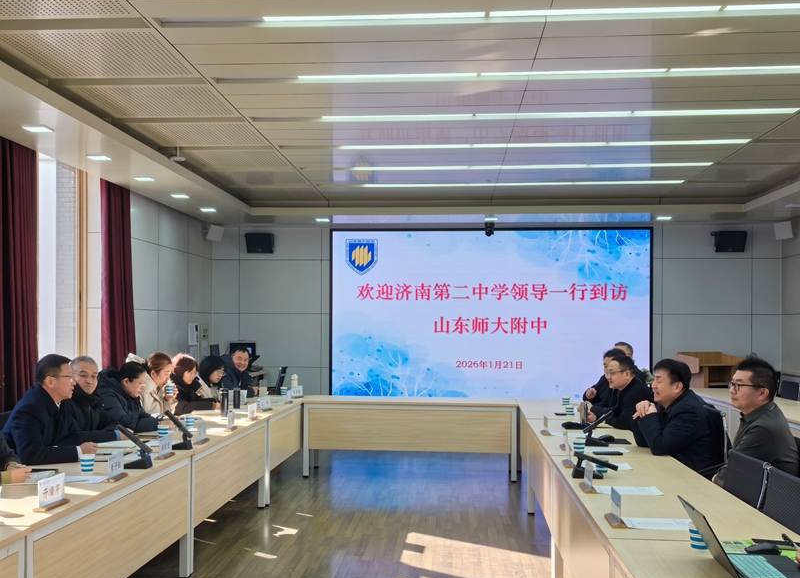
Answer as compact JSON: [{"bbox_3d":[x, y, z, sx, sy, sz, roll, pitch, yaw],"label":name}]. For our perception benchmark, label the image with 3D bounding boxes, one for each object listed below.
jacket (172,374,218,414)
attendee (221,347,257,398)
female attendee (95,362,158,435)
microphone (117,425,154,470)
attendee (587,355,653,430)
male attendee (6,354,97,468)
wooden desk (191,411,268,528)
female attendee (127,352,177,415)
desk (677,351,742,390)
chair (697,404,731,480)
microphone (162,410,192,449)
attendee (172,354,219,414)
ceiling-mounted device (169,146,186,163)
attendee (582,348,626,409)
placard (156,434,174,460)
[{"bbox_3d":[-1.807,1.025,5.716,0.550,0.630,0.500,1,-3,-7],"label":"jacket"},{"bbox_3d":[-1.767,1.254,6.957,0.720,1.270,0.580,-2,-4,43],"label":"attendee"},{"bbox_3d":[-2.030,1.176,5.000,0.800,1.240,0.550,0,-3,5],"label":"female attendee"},{"bbox_3d":[-1.442,0.854,3.650,0.187,0.235,0.100,0,-3,5],"label":"microphone"},{"bbox_3d":[1.820,1.191,5.300,0.800,1.300,0.560,0,-3,5],"label":"attendee"},{"bbox_3d":[-1.969,1.039,3.719,0.750,1.340,0.560,1,-3,-10],"label":"male attendee"},{"bbox_3d":[-1.548,1.417,4.910,0.720,0.755,1.600,0,-3,5],"label":"wooden desk"},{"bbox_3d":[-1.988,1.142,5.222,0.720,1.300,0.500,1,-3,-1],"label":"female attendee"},{"bbox_3d":[4.039,1.439,8.666,0.630,1.180,0.580,1,-3,-3],"label":"desk"},{"bbox_3d":[1.811,1.295,4.444,0.600,0.970,0.560,0,-3,5],"label":"chair"},{"bbox_3d":[-1.387,0.880,4.190,0.185,0.235,0.100,0,-3,5],"label":"microphone"},{"bbox_3d":[-1.950,1.228,6.000,0.760,1.250,0.520,0,-3,5],"label":"attendee"},{"bbox_3d":[-2.037,-1.239,6.150,0.140,0.143,0.130,0,-3,5],"label":"ceiling-mounted device"},{"bbox_3d":[1.960,1.215,5.970,0.780,1.330,0.550,0,-3,5],"label":"attendee"},{"bbox_3d":[-1.373,0.924,3.920,0.050,0.122,0.180,0,-3,5],"label":"placard"}]

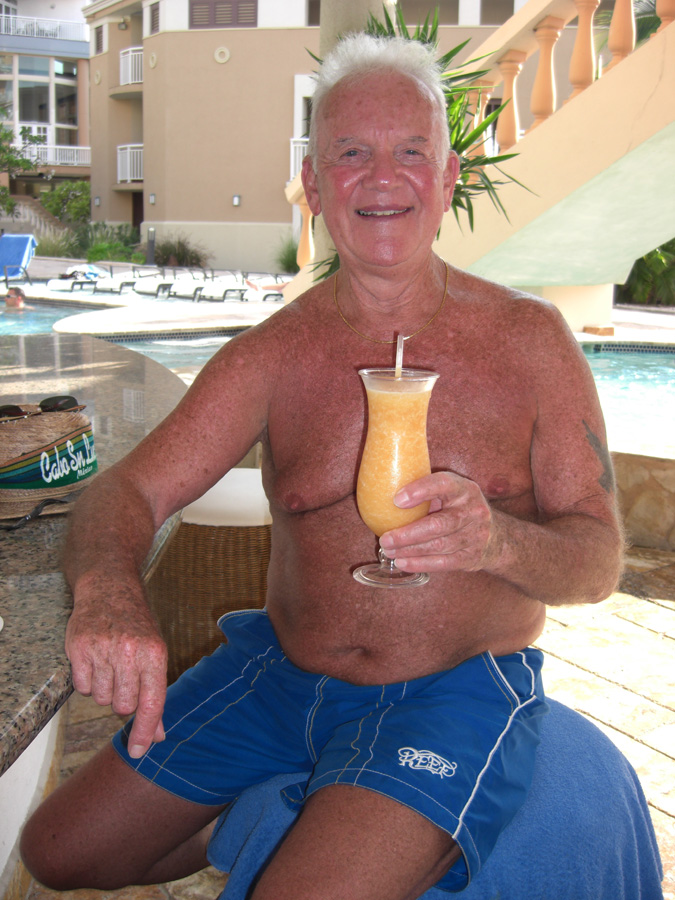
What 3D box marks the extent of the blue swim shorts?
[{"bbox_3d":[-0.004,0.374,1.290,0.470,0.260,0.420,5,12,21],"label":"blue swim shorts"}]

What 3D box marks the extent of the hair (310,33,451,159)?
[{"bbox_3d":[0.048,-0.412,1.190,0.170,0.170,0.190,1,11,2],"label":"hair"}]

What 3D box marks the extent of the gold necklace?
[{"bbox_3d":[0.065,-0.182,1.205,0.143,0.100,0.140,2,11,4],"label":"gold necklace"}]

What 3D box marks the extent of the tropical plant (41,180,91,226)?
[{"bbox_3d":[-9.291,-8.380,34.000,2.000,1.900,1.900,1,11,0],"label":"tropical plant"}]

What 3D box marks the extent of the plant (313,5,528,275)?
[{"bbox_3d":[0.395,-1.526,5.000,1.050,1.400,1.000,1,11,0],"label":"plant"}]

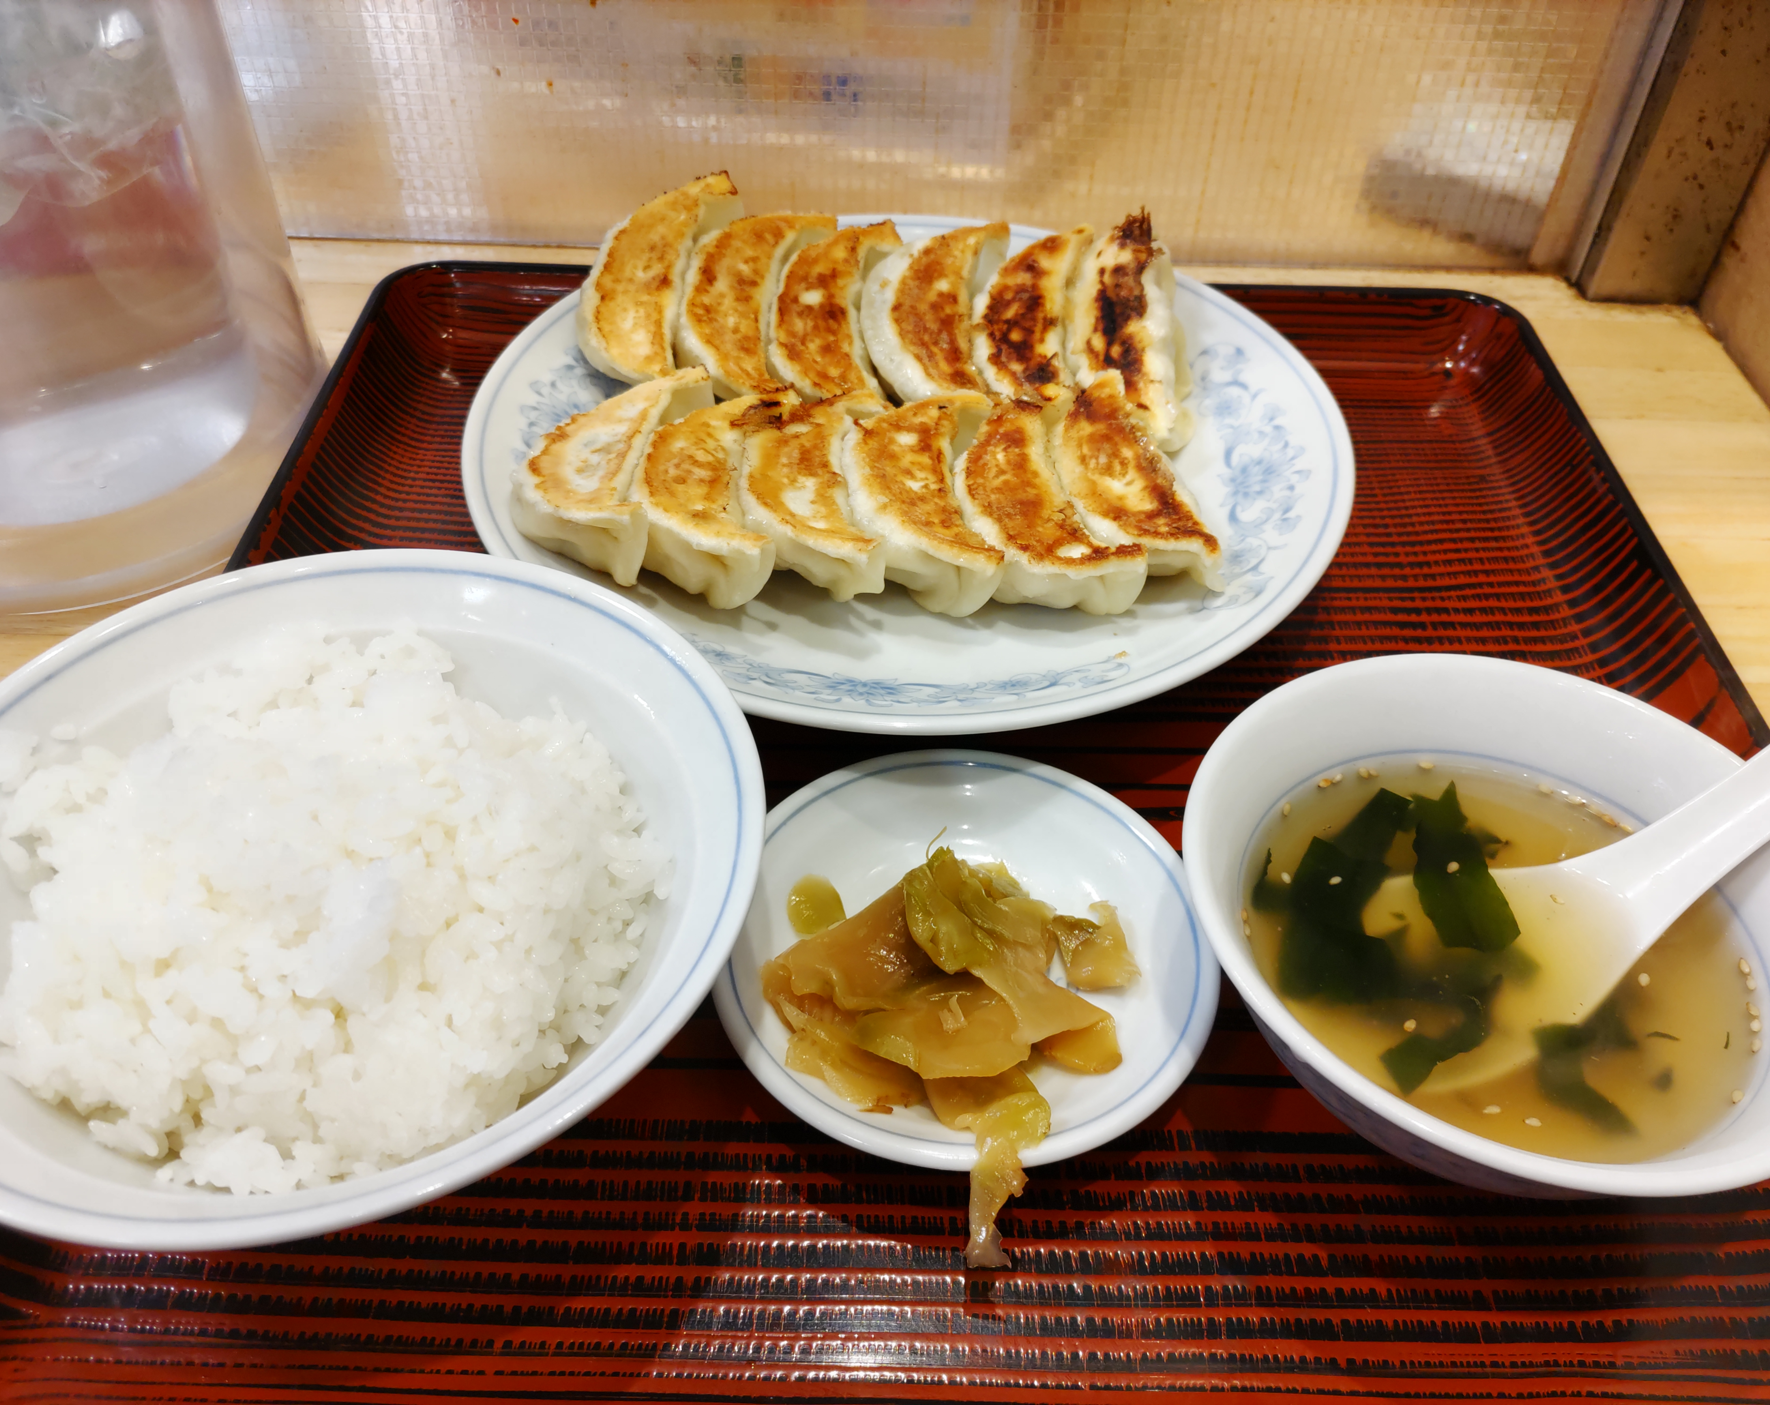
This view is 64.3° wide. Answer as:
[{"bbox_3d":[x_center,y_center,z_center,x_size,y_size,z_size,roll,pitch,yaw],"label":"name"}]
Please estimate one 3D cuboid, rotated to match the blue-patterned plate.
[{"bbox_3d":[0.006,-0.070,0.406,0.246,0.028,0.246,1,45,-1],"label":"blue-patterned plate"}]

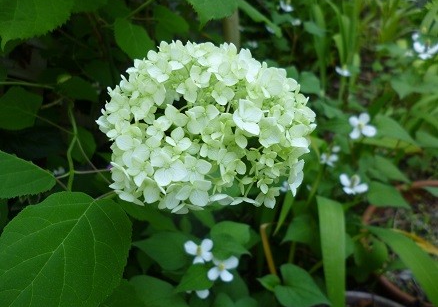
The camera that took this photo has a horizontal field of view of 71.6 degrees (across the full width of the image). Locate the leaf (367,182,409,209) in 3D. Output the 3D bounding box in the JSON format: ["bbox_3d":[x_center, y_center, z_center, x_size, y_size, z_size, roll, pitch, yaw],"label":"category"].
[{"bbox_3d":[0.217,0.056,0.389,0.054,0.014,0.047,27,48,18],"label":"leaf"}]

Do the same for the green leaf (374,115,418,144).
[{"bbox_3d":[0.262,-0.033,0.448,0.074,0.012,0.067,34,48,27],"label":"green leaf"}]

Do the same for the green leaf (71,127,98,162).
[{"bbox_3d":[-0.191,-0.011,0.430,0.033,0.012,0.057,0,66,-13],"label":"green leaf"}]

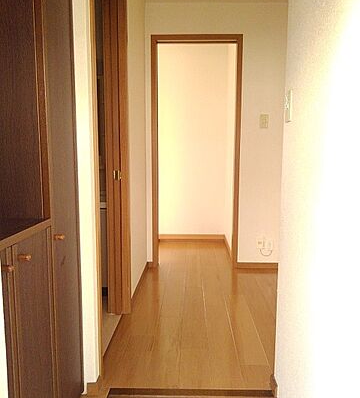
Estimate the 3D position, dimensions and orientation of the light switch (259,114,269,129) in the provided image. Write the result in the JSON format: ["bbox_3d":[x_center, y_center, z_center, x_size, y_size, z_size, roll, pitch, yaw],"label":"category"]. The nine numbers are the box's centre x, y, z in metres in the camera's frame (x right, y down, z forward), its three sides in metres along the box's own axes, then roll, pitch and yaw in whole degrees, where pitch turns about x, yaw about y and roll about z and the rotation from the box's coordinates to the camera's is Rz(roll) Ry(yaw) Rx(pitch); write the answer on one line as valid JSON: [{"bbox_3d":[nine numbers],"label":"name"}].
[{"bbox_3d":[0.742,-0.680,3.038,0.073,0.120,0.011,0,7,2],"label":"light switch"}]

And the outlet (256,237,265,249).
[{"bbox_3d":[0.739,0.413,3.173,0.071,0.115,0.011,0,7,2],"label":"outlet"}]

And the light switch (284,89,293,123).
[{"bbox_3d":[0.422,-0.361,1.352,0.011,0.120,0.072,0,7,2],"label":"light switch"}]

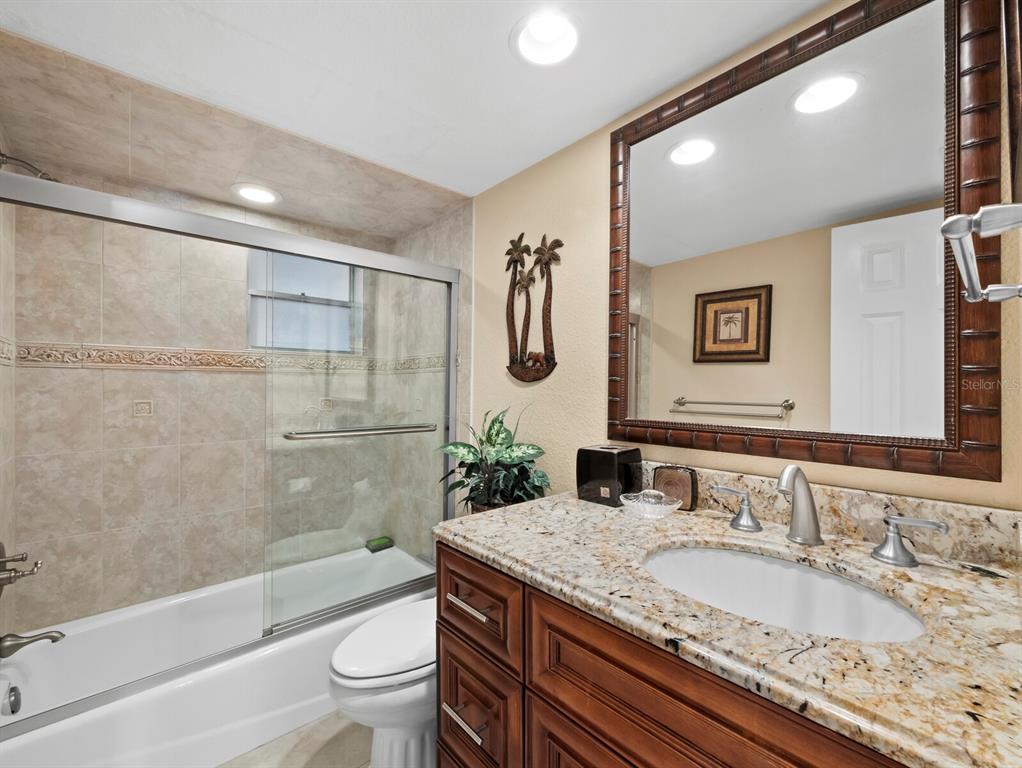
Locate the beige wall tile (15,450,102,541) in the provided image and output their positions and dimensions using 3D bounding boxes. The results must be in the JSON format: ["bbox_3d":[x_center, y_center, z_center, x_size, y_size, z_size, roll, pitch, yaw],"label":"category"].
[{"bbox_3d":[-1.732,0.429,1.594,0.228,0.321,0.014,0,0,-36],"label":"beige wall tile"}]

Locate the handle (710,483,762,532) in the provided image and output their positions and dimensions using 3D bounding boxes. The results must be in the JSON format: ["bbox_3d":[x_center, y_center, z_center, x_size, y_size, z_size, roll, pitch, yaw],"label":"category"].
[{"bbox_3d":[0.450,0.245,0.829,0.056,0.074,0.098,0,0,-44],"label":"handle"}]

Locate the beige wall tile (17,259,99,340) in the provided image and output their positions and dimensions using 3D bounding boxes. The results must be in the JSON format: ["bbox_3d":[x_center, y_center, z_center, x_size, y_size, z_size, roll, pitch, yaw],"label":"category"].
[{"bbox_3d":[-1.784,-0.328,1.644,0.233,0.329,0.010,0,0,-40],"label":"beige wall tile"}]

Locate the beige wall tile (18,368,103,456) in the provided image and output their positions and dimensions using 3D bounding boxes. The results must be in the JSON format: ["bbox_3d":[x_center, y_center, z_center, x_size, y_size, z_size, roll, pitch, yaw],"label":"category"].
[{"bbox_3d":[-1.732,0.104,1.594,0.228,0.324,0.014,0,0,-36],"label":"beige wall tile"}]

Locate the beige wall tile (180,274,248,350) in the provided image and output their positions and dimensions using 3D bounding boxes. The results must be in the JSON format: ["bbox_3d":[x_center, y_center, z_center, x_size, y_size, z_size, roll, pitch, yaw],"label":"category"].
[{"bbox_3d":[-1.343,-0.317,1.875,0.240,0.321,0.014,0,0,-36],"label":"beige wall tile"}]

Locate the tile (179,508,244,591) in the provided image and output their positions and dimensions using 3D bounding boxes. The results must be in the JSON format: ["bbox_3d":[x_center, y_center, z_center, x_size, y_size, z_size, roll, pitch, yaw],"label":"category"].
[{"bbox_3d":[-1.404,0.776,1.955,0.249,0.329,0.010,0,0,-40],"label":"tile"}]

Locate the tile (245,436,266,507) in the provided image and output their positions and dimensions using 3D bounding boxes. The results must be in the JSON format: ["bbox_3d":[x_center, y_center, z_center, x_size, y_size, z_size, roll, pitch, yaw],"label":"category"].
[{"bbox_3d":[-1.211,0.444,2.118,0.249,0.329,0.010,0,0,-40],"label":"tile"}]

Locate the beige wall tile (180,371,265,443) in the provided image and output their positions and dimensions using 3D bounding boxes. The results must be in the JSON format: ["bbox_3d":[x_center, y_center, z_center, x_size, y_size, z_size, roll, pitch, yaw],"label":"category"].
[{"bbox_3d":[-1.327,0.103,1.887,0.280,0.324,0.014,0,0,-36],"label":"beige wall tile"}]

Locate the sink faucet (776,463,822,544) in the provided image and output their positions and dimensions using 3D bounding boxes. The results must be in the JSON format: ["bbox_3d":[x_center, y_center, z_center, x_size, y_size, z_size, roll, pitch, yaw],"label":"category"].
[{"bbox_3d":[0.571,0.241,0.824,0.185,0.167,0.062,0,0,-43],"label":"sink faucet"}]

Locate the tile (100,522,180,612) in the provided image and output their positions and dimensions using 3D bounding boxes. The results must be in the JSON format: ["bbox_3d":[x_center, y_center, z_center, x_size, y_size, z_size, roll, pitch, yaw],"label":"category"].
[{"bbox_3d":[-1.540,0.748,1.733,0.242,0.315,0.014,0,0,-36],"label":"tile"}]

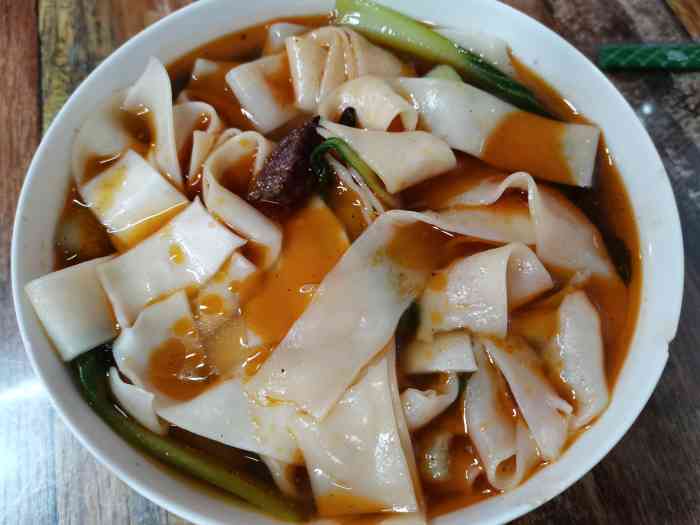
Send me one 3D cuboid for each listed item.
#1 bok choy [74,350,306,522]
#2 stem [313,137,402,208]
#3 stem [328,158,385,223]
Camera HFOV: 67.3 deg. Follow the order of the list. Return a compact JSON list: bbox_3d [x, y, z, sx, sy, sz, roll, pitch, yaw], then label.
[{"bbox_3d":[-0.054,0.052,0.159,0.094,0.014,0.018,35,70,15],"label":"bok choy"},{"bbox_3d":[-0.002,-0.029,0.187,0.018,0.012,0.038,-34,70,-15],"label":"stem"},{"bbox_3d":[0.002,-0.028,0.187,0.009,0.007,0.034,-28,68,-12],"label":"stem"}]

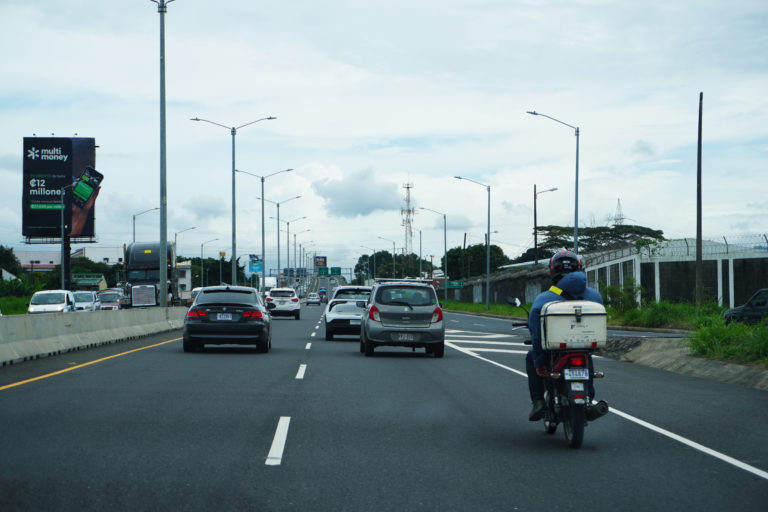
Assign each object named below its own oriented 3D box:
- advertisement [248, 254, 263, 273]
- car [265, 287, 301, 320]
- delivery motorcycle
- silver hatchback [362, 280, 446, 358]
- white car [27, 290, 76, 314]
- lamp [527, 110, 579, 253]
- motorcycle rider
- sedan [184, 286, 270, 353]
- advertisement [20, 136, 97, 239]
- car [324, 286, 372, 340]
[{"bbox_3d":[-35.941,2.119,440.000,4.200,4.900,0.500,0,-1,-3],"label":"advertisement"},{"bbox_3d":[-5.220,2.490,80.500,1.820,1.660,4.420,0,-1,-2],"label":"car"},{"bbox_3d":[1.520,0.975,13.250,0.770,1.200,1.980,0,-1,-3],"label":"delivery motorcycle"},{"bbox_3d":[0.350,1.270,32.500,1.620,1.570,3.600,0,-1,-2],"label":"silver hatchback"},{"bbox_3d":[-16.850,2.640,79.000,1.720,1.780,4.150,0,-1,-2],"label":"white car"},{"bbox_3d":[8.116,-2.023,75.000,2.500,10.000,0.300,0,-1,-2],"label":"lamp"},{"bbox_3d":[1.540,0.695,13.200,0.690,1.470,0.780,0,-1,-3],"label":"motorcycle rider"},{"bbox_3d":[-3.390,1.385,34.400,1.780,1.400,4.580,0,-1,-2],"label":"sedan"},{"bbox_3d":[-34.384,-7.152,165.000,7.600,10.600,0.800,0,-1,-3],"label":"advertisement"},{"bbox_3d":[-0.720,1.590,43.800,1.810,1.530,4.350,0,-1,-2],"label":"car"}]

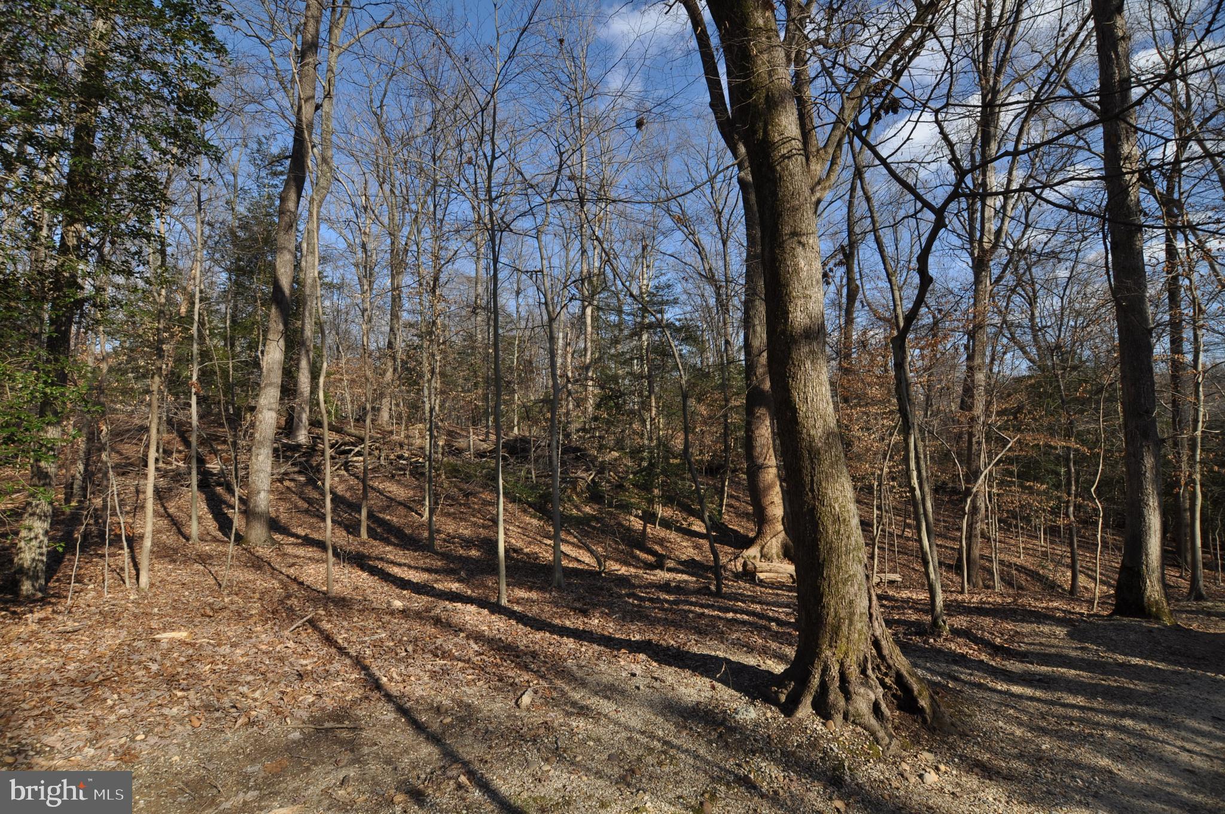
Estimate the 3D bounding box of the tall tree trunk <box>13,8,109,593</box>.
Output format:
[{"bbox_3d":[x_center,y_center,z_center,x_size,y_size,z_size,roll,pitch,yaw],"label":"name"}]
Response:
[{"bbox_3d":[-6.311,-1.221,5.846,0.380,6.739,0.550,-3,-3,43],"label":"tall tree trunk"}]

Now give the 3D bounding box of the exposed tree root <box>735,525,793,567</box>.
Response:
[{"bbox_3d":[2.135,1.935,7.109,0.800,0.568,0.620,-1,-3,16],"label":"exposed tree root"}]

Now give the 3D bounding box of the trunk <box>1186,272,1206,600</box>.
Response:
[{"bbox_3d":[6.735,0.304,5.881,0.140,3.780,0.160,2,-3,-41],"label":"trunk"}]

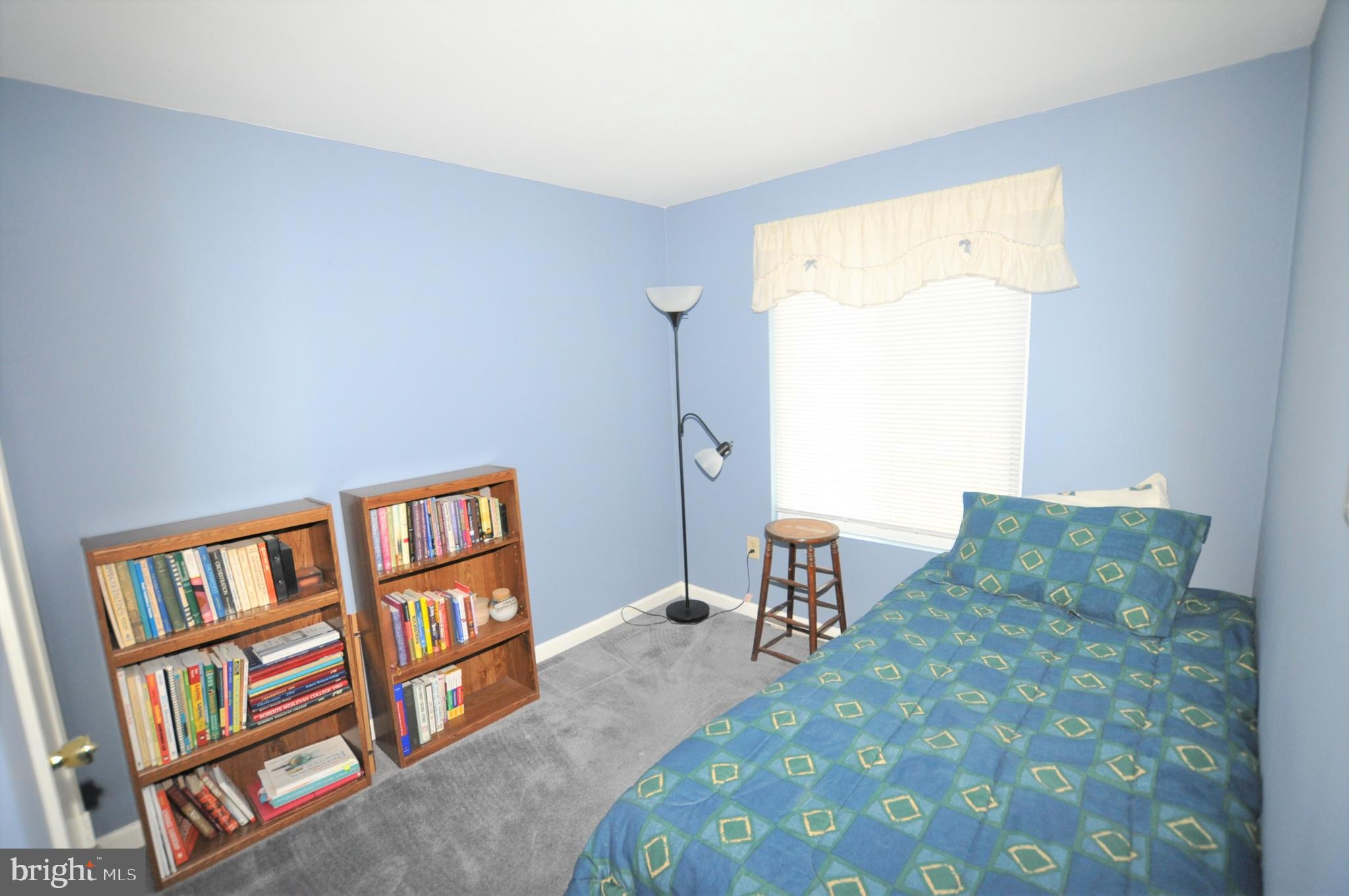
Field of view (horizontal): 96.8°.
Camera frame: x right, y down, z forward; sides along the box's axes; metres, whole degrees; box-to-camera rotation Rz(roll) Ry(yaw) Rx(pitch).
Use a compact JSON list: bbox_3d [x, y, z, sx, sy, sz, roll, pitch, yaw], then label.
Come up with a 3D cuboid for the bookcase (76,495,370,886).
[{"bbox_3d":[-1.433,0.754,1.987,0.240,1.049,0.599,7,14,43],"label":"bookcase"}]

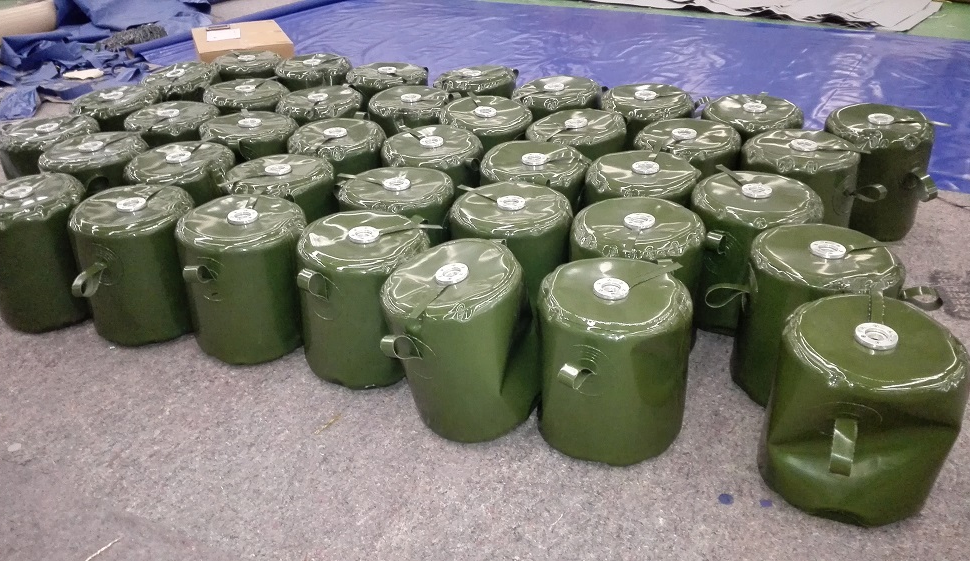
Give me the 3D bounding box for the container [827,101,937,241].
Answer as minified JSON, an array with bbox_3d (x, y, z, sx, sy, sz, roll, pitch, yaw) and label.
[{"bbox_3d":[1.484,-0.417,2.879,0.385,0.440,0.385,-2,32,0],"label":"container"}]

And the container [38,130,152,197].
[{"bbox_3d":[-1.478,-0.321,2.920,0.385,0.440,0.385,-2,32,0],"label":"container"}]

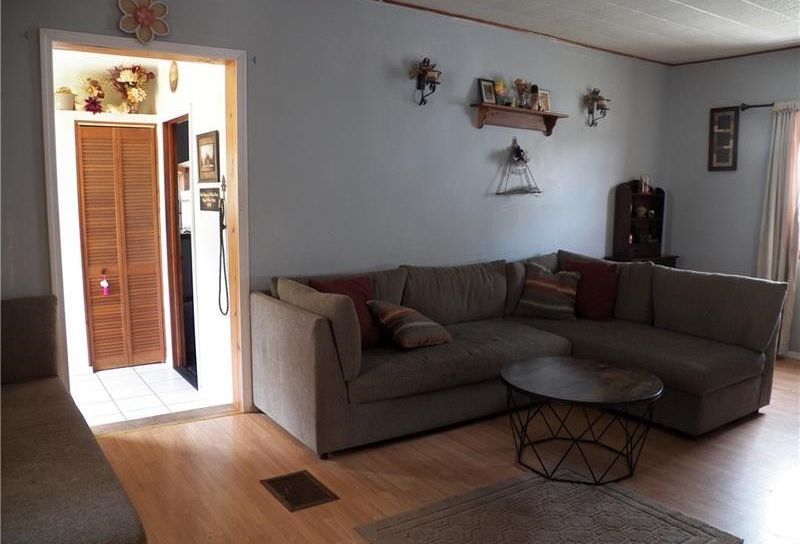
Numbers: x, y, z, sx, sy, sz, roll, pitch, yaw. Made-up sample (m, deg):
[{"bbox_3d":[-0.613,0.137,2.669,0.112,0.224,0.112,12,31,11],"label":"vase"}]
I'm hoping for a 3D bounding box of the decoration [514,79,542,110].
[{"bbox_3d":[0.962,-1.327,4.845,0.176,0.207,0.111,-4,7,-34],"label":"decoration"}]

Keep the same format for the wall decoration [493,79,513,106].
[{"bbox_3d":[0.757,-1.327,4.781,0.117,0.199,0.096,-4,8,-34],"label":"wall decoration"}]

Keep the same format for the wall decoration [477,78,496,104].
[{"bbox_3d":[0.617,-1.280,4.600,0.151,0.166,0.030,-4,-6,-34],"label":"wall decoration"}]

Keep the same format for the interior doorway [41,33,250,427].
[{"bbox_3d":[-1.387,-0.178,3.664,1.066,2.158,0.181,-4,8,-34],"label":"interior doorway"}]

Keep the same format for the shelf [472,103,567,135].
[{"bbox_3d":[0.907,-1.129,4.829,0.885,0.167,0.136,-4,7,-34],"label":"shelf"}]

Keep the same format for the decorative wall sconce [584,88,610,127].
[{"bbox_3d":[1.626,-1.370,5.352,0.144,0.311,0.171,-4,8,-34],"label":"decorative wall sconce"}]

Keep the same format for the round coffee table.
[{"bbox_3d":[0.860,0.713,3.135,0.771,0.421,0.771,0,6,0],"label":"round coffee table"}]

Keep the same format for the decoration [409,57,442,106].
[{"bbox_3d":[0.169,-1.259,4.296,0.176,0.289,0.161,-4,7,-34],"label":"decoration"}]

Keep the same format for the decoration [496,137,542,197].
[{"bbox_3d":[0.923,-0.812,4.983,0.370,0.448,0.116,-4,8,-34],"label":"decoration"}]

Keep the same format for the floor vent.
[{"bbox_3d":[-0.440,0.946,2.824,0.228,0.015,0.351,-4,7,-34],"label":"floor vent"}]

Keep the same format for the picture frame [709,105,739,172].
[{"bbox_3d":[2.802,-1.145,5.599,0.025,0.552,0.258,-4,7,-34],"label":"picture frame"}]

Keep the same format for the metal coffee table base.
[{"bbox_3d":[0.915,0.775,3.359,0.704,0.418,0.704,1,7,0],"label":"metal coffee table base"}]

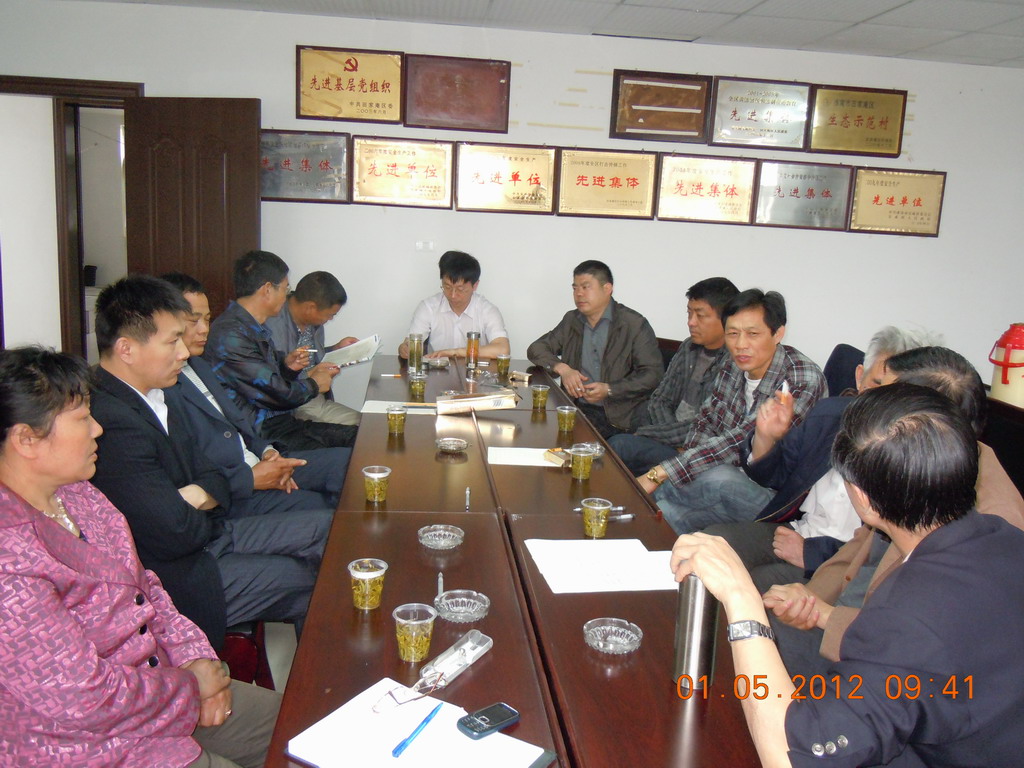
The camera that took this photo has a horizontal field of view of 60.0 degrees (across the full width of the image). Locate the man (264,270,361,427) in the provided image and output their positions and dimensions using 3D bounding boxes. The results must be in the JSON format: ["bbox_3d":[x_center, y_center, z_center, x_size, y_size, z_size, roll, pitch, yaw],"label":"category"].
[{"bbox_3d":[-0.780,0.108,3.870,0.750,1.190,0.530,6,12,13],"label":"man"}]

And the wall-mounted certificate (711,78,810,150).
[{"bbox_3d":[1.454,-1.578,5.206,0.585,0.384,0.025,1,10,-7],"label":"wall-mounted certificate"}]

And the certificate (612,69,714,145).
[{"bbox_3d":[0.862,-1.597,5.128,0.585,0.384,0.025,1,10,-7],"label":"certificate"}]

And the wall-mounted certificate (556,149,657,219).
[{"bbox_3d":[0.569,-1.193,5.304,0.600,0.397,0.030,2,11,-7],"label":"wall-mounted certificate"}]

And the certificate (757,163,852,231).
[{"bbox_3d":[1.748,-1.129,5.327,0.585,0.384,0.025,1,10,-7],"label":"certificate"}]

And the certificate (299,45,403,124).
[{"bbox_3d":[-0.891,-1.645,4.899,0.585,0.384,0.025,1,10,-7],"label":"certificate"}]

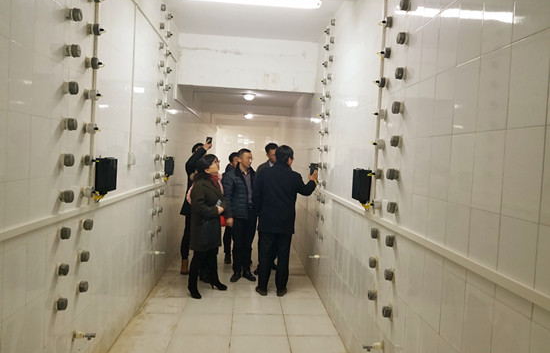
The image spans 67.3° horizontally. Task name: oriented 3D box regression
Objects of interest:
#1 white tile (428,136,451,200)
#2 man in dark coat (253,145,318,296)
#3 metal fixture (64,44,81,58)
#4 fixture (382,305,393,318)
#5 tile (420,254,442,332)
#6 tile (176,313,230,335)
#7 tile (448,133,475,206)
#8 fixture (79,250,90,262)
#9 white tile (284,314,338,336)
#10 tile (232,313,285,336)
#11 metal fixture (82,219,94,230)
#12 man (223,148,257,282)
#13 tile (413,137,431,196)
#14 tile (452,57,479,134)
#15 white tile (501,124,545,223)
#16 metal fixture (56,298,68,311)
[{"bbox_3d":[0.787,-0.037,1.964,0.010,0.303,0.198,2,3,-4],"label":"white tile"},{"bbox_3d":[0.122,0.509,4.911,0.680,1.745,0.450,3,3,16],"label":"man in dark coat"},{"bbox_3d":[-1.136,-0.703,2.318,0.058,0.070,0.070,3,2,-4],"label":"metal fixture"},{"bbox_3d":[0.671,0.799,2.455,0.052,0.070,0.070,3,3,-4],"label":"fixture"},{"bbox_3d":[0.759,0.572,1.991,0.010,0.303,0.198,2,3,-4],"label":"tile"},{"bbox_3d":[-0.660,1.397,3.916,0.502,0.010,0.499,3,3,-4],"label":"tile"},{"bbox_3d":[0.807,-0.028,1.780,0.010,0.305,0.200,3,2,-4],"label":"tile"},{"bbox_3d":[-1.211,0.512,2.631,0.058,0.070,0.070,3,2,-4],"label":"fixture"},{"bbox_3d":[0.337,1.451,4.006,0.471,0.010,0.498,2,3,-4],"label":"white tile"},{"bbox_3d":[-0.157,1.419,3.952,0.506,0.010,0.499,3,3,-4],"label":"tile"},{"bbox_3d":[-1.190,0.308,2.640,0.065,0.070,0.068,2,3,-4],"label":"metal fixture"},{"bbox_3d":[-0.440,0.493,5.425,0.320,1.700,0.480,5,3,36],"label":"man"},{"bbox_3d":[0.773,-0.046,2.158,0.010,0.303,0.198,2,3,-4],"label":"tile"},{"bbox_3d":[0.821,-0.333,1.767,0.010,0.305,0.200,3,2,-4],"label":"tile"},{"bbox_3d":[0.828,-0.009,1.381,0.010,0.303,0.198,2,3,-4],"label":"white tile"},{"bbox_3d":[-1.188,0.716,2.311,0.050,0.070,0.070,3,3,-4],"label":"metal fixture"}]

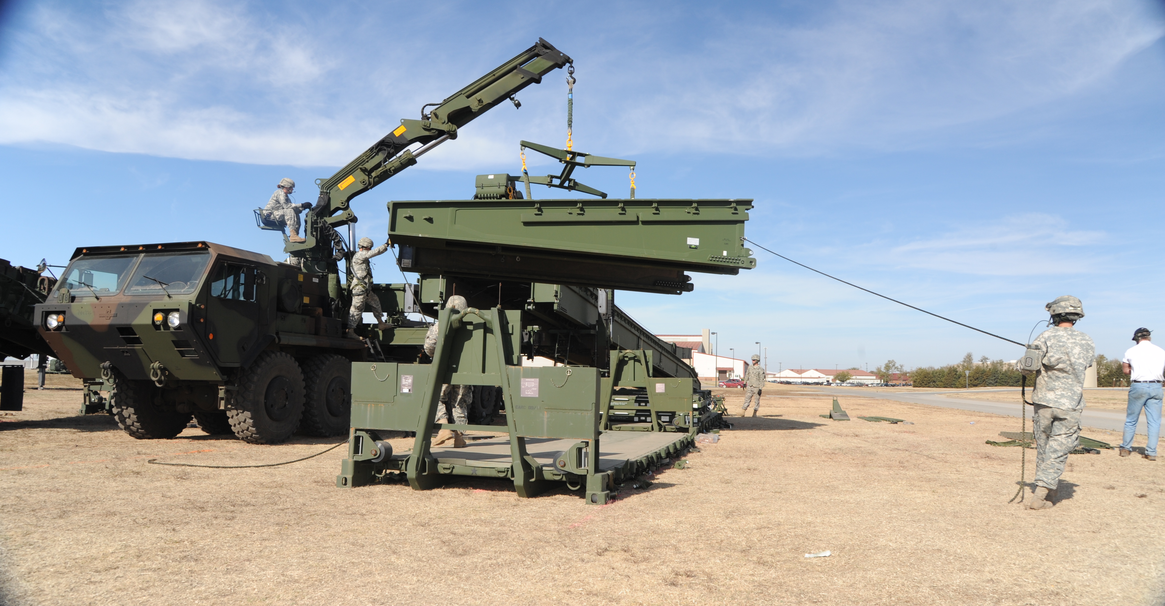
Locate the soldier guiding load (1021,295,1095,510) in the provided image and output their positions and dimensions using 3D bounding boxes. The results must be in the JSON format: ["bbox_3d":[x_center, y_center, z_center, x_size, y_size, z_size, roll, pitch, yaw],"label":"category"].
[{"bbox_3d":[4.055,0.828,6.600,0.560,1.797,0.480,-1,-6,17],"label":"soldier guiding load"}]

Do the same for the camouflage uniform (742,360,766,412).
[{"bbox_3d":[4.938,2.375,22.340,0.580,1.780,0.460,-4,-7,40],"label":"camouflage uniform"}]

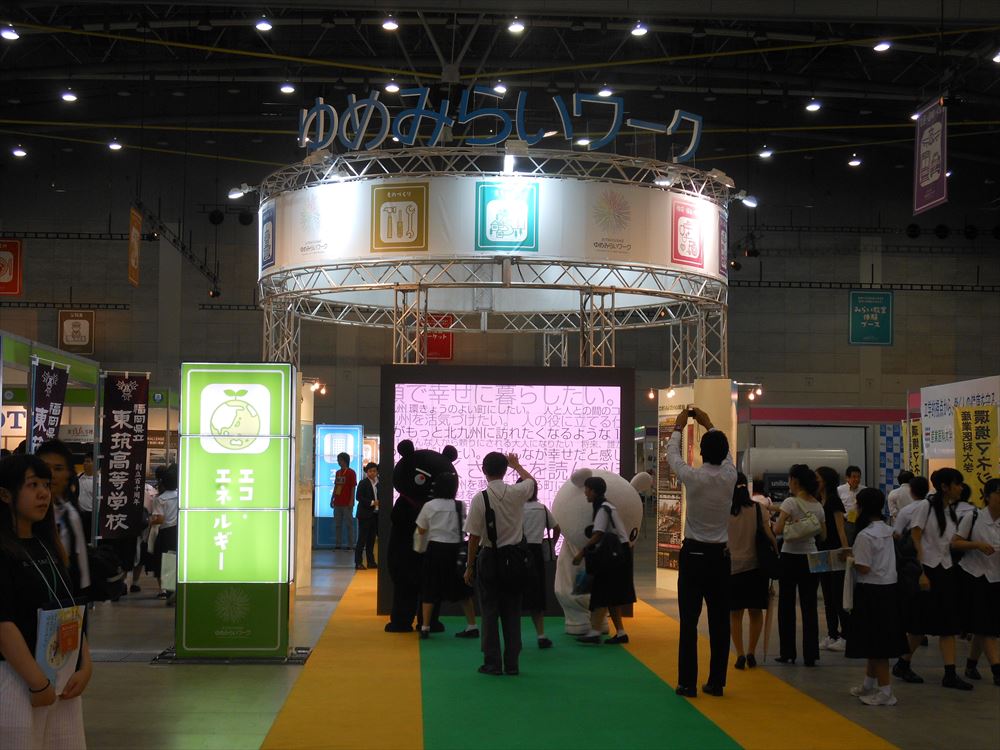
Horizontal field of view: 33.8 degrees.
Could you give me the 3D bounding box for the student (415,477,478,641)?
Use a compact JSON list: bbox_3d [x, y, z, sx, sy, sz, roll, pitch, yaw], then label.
[{"bbox_3d":[-0.489,1.685,15.563,0.530,1.524,0.450,2,-4,-21],"label":"student"}]

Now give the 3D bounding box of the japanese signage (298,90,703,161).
[{"bbox_3d":[0.076,-2.826,18.821,4.750,0.700,1.280,1,-3,-3],"label":"japanese signage"}]

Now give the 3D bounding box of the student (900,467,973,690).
[{"bbox_3d":[3.222,1.488,12.261,0.550,1.596,0.470,-2,-4,40],"label":"student"}]

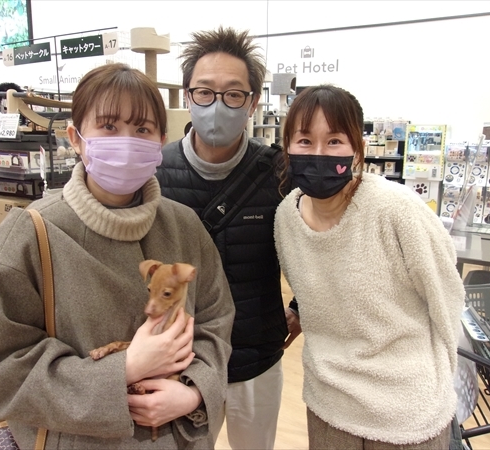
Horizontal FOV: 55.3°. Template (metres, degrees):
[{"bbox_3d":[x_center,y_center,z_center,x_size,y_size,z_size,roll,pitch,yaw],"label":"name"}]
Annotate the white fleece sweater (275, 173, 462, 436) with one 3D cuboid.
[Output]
[{"bbox_3d":[0.317,0.195,1.165,0.430,0.610,0.300,-3,21,24],"label":"white fleece sweater"}]

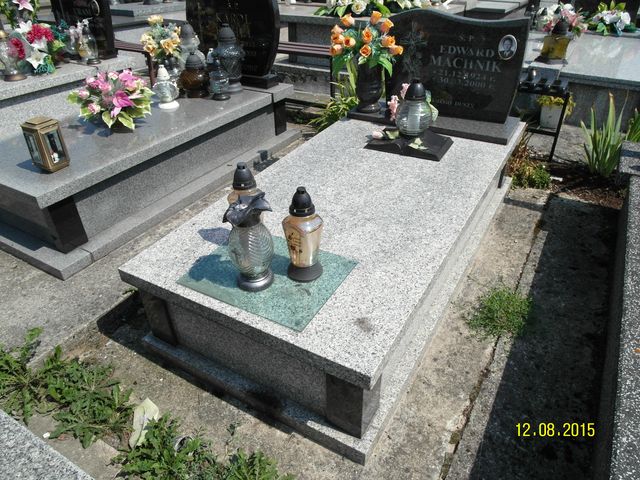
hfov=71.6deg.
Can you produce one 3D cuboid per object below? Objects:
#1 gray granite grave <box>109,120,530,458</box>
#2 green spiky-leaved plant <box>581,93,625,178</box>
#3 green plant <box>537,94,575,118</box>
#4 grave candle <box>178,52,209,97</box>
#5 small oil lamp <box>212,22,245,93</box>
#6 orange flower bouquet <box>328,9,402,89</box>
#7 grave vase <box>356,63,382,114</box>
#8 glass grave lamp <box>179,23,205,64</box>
[{"bbox_3d":[0.241,-0.116,2.171,0.990,0.406,2.029,17,39,27],"label":"gray granite grave"},{"bbox_3d":[1.832,-0.682,2.867,0.280,0.520,0.260,17,39,26],"label":"green spiky-leaved plant"},{"bbox_3d":[1.699,-0.963,3.201,0.250,0.160,0.200,17,39,26],"label":"green plant"},{"bbox_3d":[-0.963,-1.263,3.392,0.230,0.313,0.230,17,39,26],"label":"grave candle"},{"bbox_3d":[-0.687,-1.391,3.408,0.235,0.488,0.235,-2,34,1],"label":"small oil lamp"},{"bbox_3d":[0.268,-1.103,2.552,0.406,0.376,0.376,-2,32,1],"label":"orange flower bouquet"},{"bbox_3d":[0.308,-0.915,2.684,0.153,0.277,0.153,16,37,27],"label":"grave vase"},{"bbox_3d":[-1.013,-1.406,3.431,0.183,0.426,0.183,16,37,27],"label":"glass grave lamp"}]

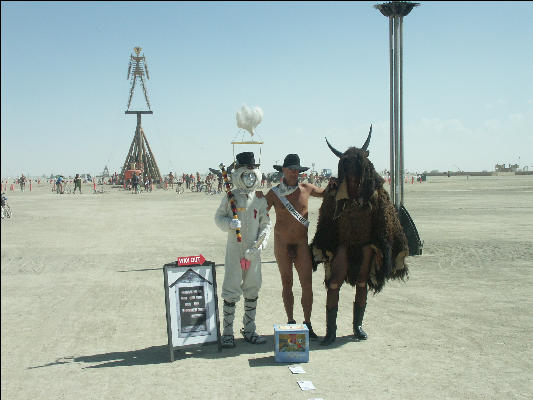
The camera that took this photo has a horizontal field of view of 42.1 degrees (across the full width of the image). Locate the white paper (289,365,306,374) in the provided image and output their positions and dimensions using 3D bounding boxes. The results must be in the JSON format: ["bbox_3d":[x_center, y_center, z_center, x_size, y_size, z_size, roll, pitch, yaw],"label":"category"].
[{"bbox_3d":[0.255,1.415,5.810,0.120,0.025,0.200,-1,2,-9],"label":"white paper"}]

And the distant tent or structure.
[{"bbox_3d":[-24.170,-16.339,134.000,8.100,26.700,8.100,0,2,0],"label":"distant tent or structure"}]

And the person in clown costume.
[{"bbox_3d":[-0.237,0.474,6.668,0.560,1.850,0.480,0,2,-5],"label":"person in clown costume"}]

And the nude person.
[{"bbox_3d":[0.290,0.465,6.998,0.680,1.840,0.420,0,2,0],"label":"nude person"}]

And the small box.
[{"bbox_3d":[0.230,1.271,6.179,0.300,0.285,0.280,0,2,2],"label":"small box"}]

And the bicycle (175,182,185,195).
[{"bbox_3d":[-7.909,-1.046,63.000,0.600,1.070,1.650,-1,2,-22],"label":"bicycle"}]

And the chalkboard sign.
[{"bbox_3d":[-0.692,0.987,6.355,0.500,0.840,0.300,-1,2,-30],"label":"chalkboard sign"}]

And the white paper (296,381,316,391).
[{"bbox_3d":[0.318,1.430,5.372,0.120,0.025,0.200,-1,2,-9],"label":"white paper"}]

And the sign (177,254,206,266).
[{"bbox_3d":[-0.683,0.554,6.350,0.280,0.100,0.030,-1,2,-30],"label":"sign"}]

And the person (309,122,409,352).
[{"bbox_3d":[0.905,0.336,6.743,0.950,2.110,0.650,0,2,2],"label":"person"}]

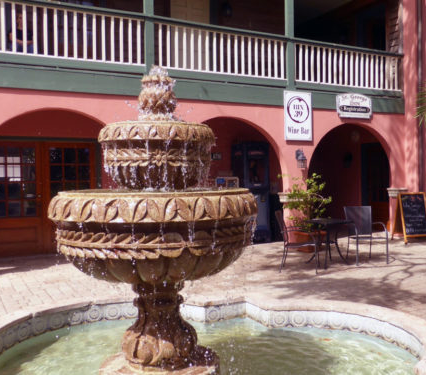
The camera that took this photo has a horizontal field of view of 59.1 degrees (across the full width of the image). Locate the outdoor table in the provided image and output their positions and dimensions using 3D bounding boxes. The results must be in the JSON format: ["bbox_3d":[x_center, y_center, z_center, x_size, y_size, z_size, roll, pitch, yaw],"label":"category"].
[{"bbox_3d":[1.908,0.917,6.206,0.760,0.710,0.760,-2,1,-23],"label":"outdoor table"}]

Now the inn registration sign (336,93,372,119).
[{"bbox_3d":[3.126,-1.783,8.267,0.938,0.527,0.060,-2,1,-23],"label":"inn registration sign"}]

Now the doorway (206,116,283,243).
[{"bbox_3d":[0.243,-0.036,7.440,2.441,2.629,0.450,-2,1,-23],"label":"doorway"}]

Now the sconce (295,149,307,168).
[{"bbox_3d":[1.820,-0.586,7.722,0.160,0.400,0.220,-2,1,-23],"label":"sconce"}]

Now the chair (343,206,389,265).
[{"bbox_3d":[2.592,0.805,6.365,0.560,0.890,0.610,-1,1,-6],"label":"chair"}]

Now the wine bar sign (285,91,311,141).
[{"bbox_3d":[1.765,-1.465,7.719,0.659,1.015,0.050,-2,1,-23],"label":"wine bar sign"}]

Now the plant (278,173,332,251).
[{"bbox_3d":[1.786,0.475,7.373,0.950,1.540,0.820,-2,1,-23],"label":"plant"}]

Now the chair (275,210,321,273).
[{"bbox_3d":[1.332,0.840,5.890,0.610,0.890,0.560,-1,1,12],"label":"chair"}]

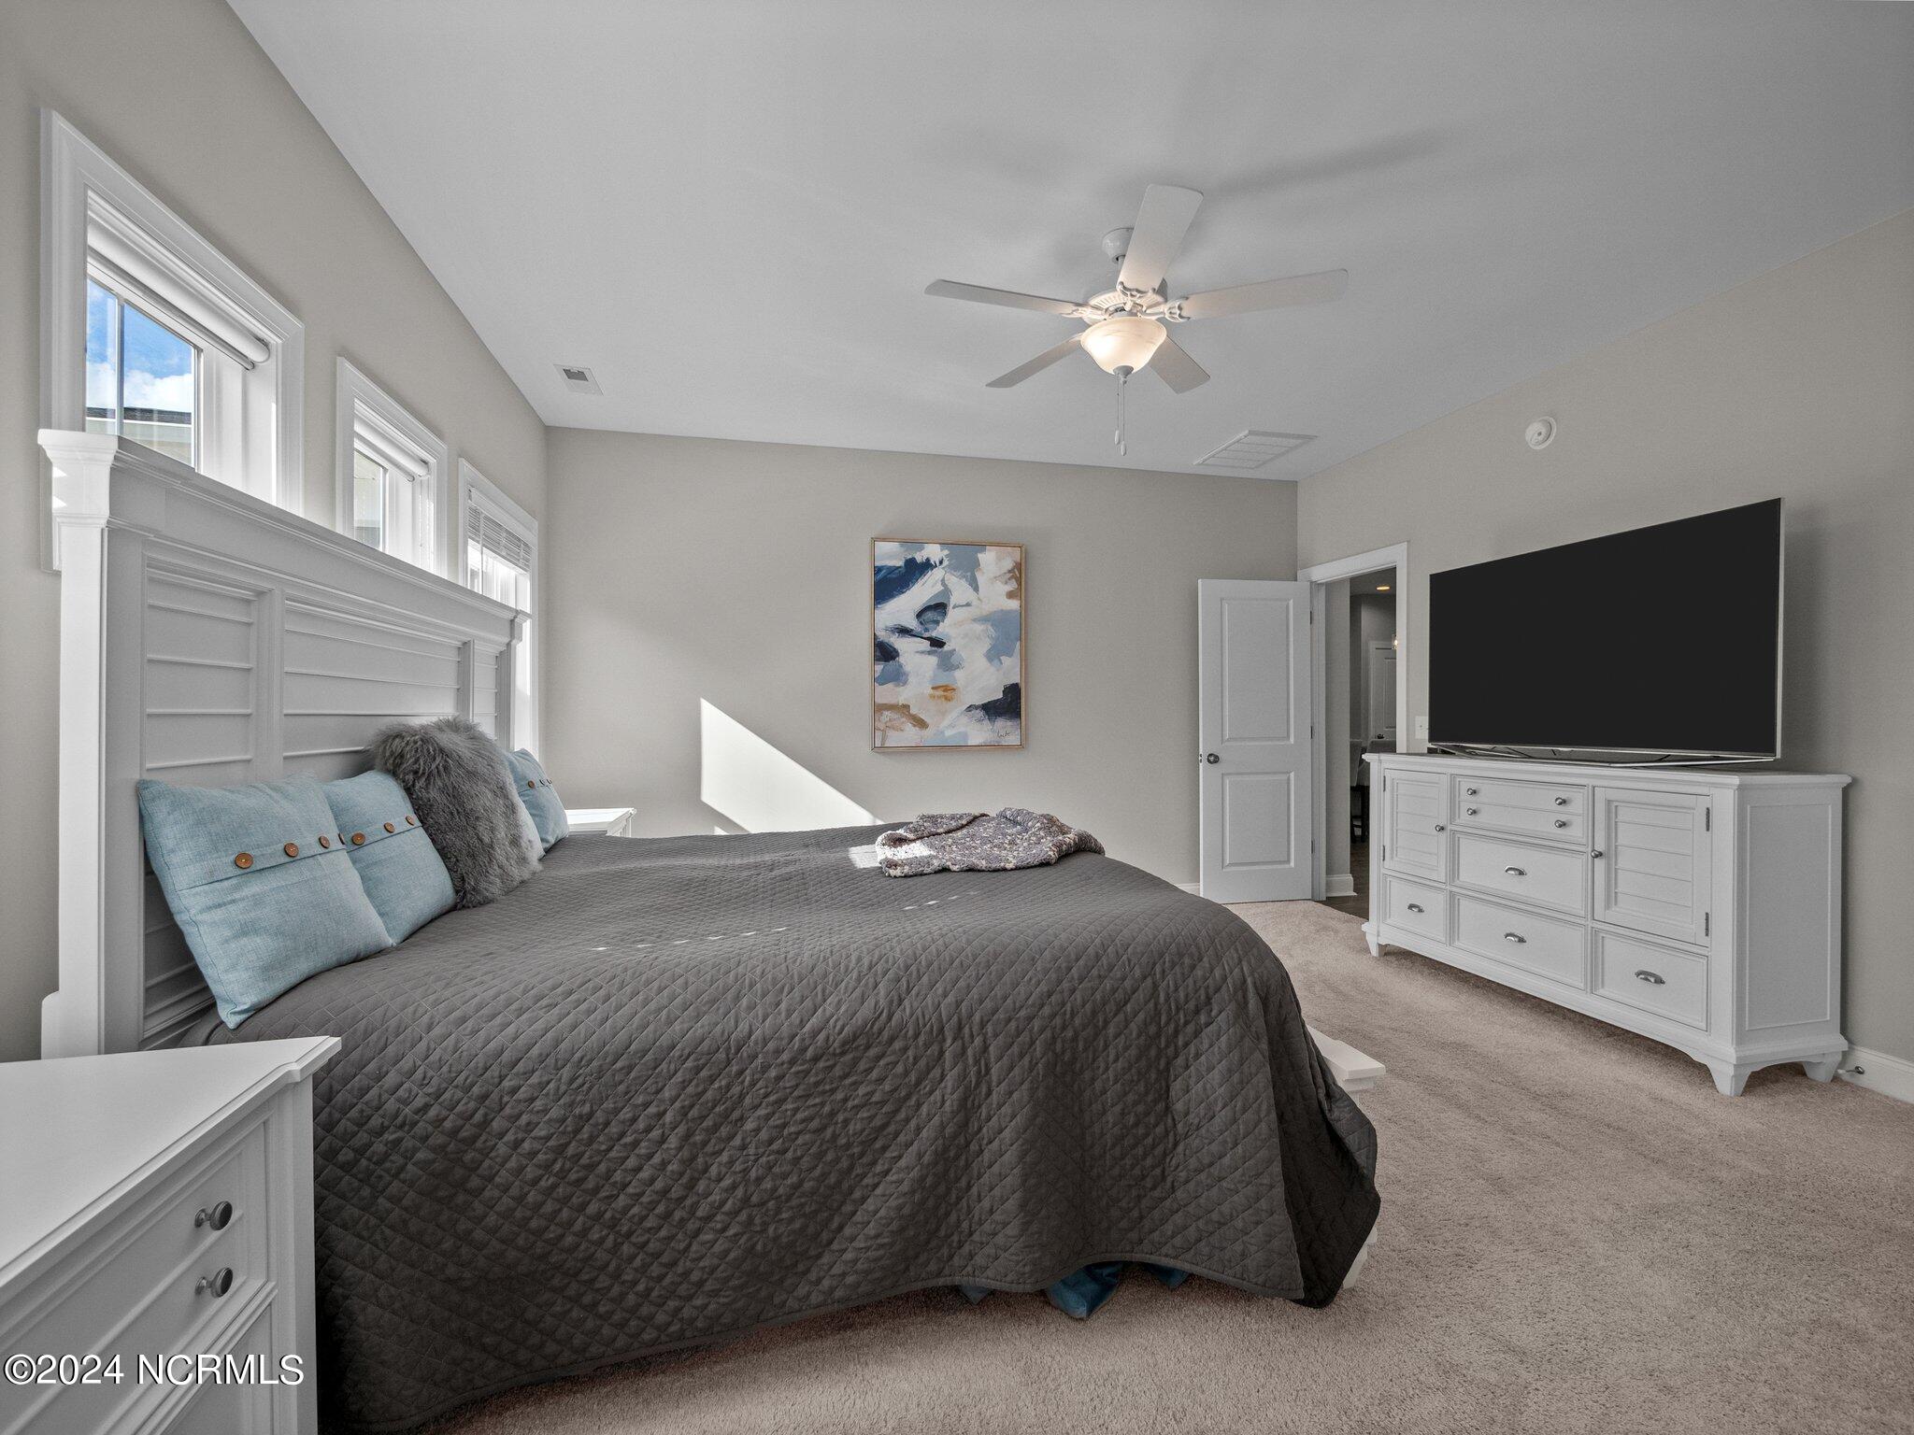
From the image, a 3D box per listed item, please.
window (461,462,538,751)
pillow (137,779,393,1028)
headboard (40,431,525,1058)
[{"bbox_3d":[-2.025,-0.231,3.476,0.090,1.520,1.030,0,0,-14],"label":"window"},{"bbox_3d":[-1.204,0.289,1.412,0.150,0.430,0.460,-23,5,-13],"label":"pillow"},{"bbox_3d":[-1.568,0.385,2.193,0.100,1.600,2.150,0,0,-14],"label":"headboard"}]

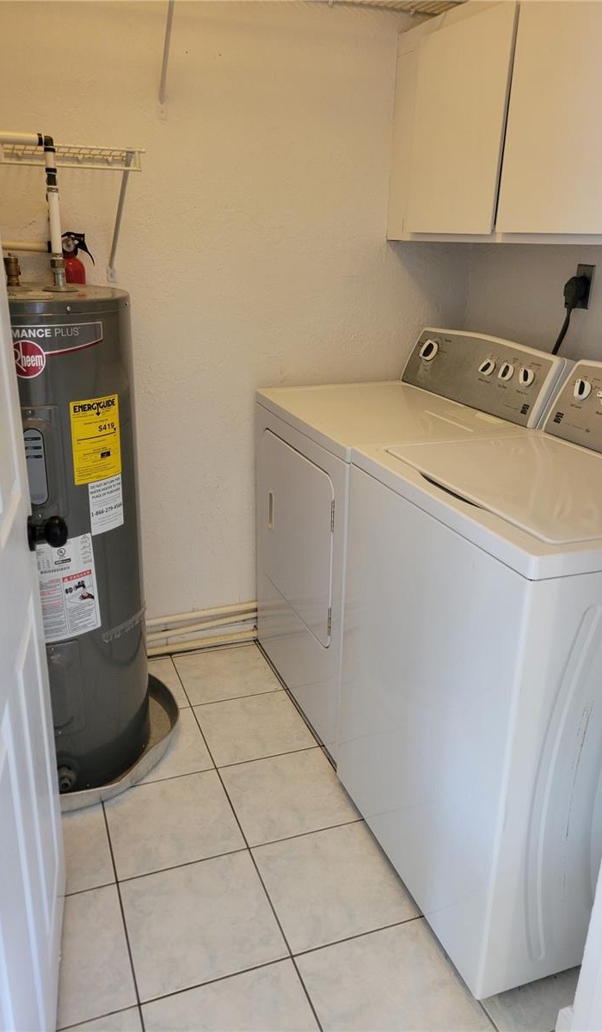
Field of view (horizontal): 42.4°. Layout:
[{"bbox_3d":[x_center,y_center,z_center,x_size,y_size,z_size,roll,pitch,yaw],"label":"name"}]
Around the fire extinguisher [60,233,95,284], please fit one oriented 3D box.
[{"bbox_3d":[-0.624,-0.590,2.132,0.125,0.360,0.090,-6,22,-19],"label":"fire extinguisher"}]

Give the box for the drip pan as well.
[{"bbox_3d":[-0.687,0.603,2.214,0.656,0.060,0.656,-6,22,-19],"label":"drip pan"}]

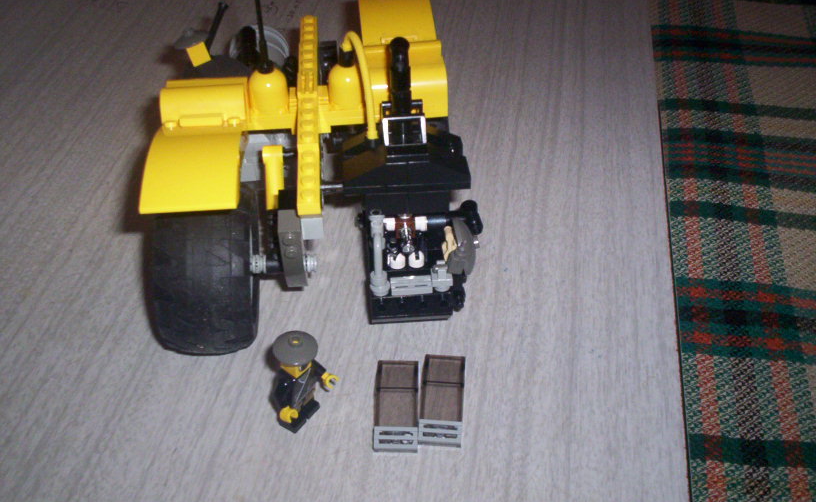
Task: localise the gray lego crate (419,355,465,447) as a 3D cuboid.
[{"bbox_3d":[0.013,0.057,0.341,0.016,0.014,0.032,3,41,4],"label":"gray lego crate"}]

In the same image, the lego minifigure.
[{"bbox_3d":[-0.040,0.049,0.329,0.021,0.043,0.025,22,46,24],"label":"lego minifigure"}]

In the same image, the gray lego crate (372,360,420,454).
[{"bbox_3d":[-0.004,0.059,0.339,0.016,0.014,0.032,1,41,1],"label":"gray lego crate"}]

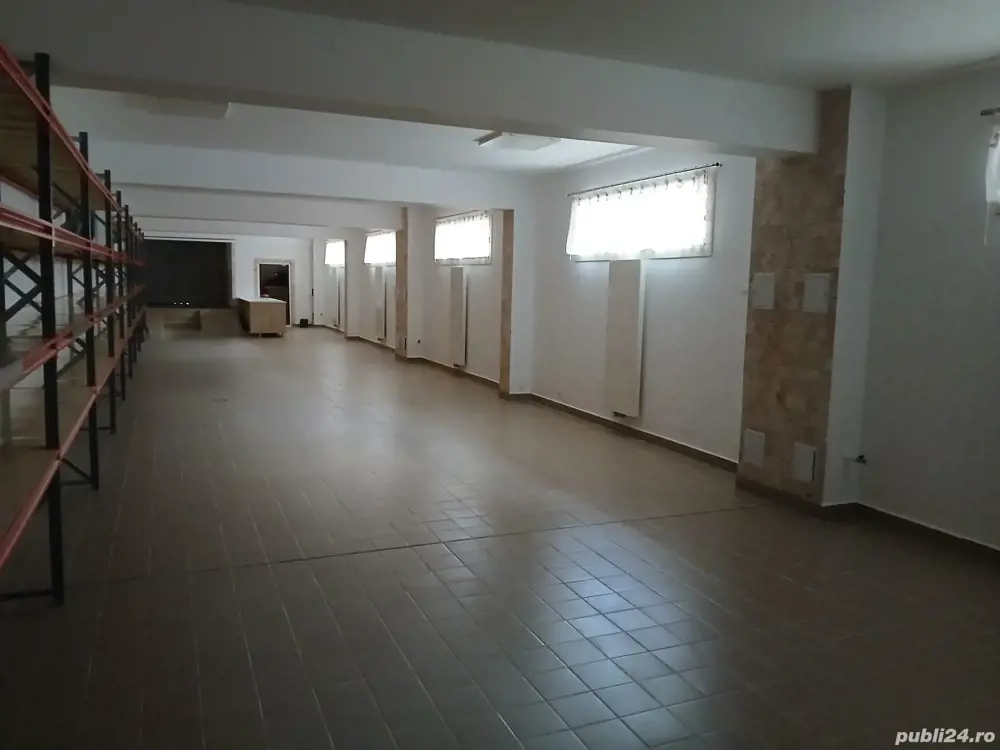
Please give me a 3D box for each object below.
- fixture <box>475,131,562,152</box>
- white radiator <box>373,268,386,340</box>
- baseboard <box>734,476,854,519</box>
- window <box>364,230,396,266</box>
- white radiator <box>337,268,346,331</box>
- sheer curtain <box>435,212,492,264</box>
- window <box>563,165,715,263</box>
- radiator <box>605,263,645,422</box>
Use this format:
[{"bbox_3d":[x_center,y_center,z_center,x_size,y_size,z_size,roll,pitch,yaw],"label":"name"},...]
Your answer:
[{"bbox_3d":[0.198,-2.202,7.019,0.594,0.079,0.604,-1,8,-23],"label":"fixture"},{"bbox_3d":[-2.776,-1.688,17.595,0.092,1.629,0.624,-1,8,-23],"label":"white radiator"},{"bbox_3d":[2.246,0.911,5.747,0.342,0.094,0.901,-1,8,-23],"label":"baseboard"},{"bbox_3d":[-2.742,-2.917,17.559,0.129,0.772,2.772,-1,8,-23],"label":"window"},{"bbox_3d":[-4.801,-2.302,22.255,0.092,1.653,0.624,-1,8,-23],"label":"white radiator"},{"bbox_3d":[-0.670,-2.288,12.666,0.089,0.757,2.623,-1,8,-23],"label":"sheer curtain"},{"bbox_3d":[1.373,-1.642,7.969,0.089,0.757,2.673,-1,8,-23],"label":"window"},{"bbox_3d":[1.357,-0.410,8.088,0.092,1.609,0.624,-1,8,-23],"label":"radiator"}]

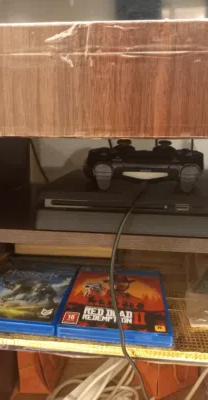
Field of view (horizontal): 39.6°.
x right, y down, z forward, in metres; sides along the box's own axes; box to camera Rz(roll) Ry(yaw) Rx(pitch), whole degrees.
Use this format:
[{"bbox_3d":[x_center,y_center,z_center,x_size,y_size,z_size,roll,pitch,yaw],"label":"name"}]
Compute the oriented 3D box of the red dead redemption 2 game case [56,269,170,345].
[{"bbox_3d":[0.021,0.141,0.419,0.135,0.015,0.171,2,12,7],"label":"red dead redemption 2 game case"}]

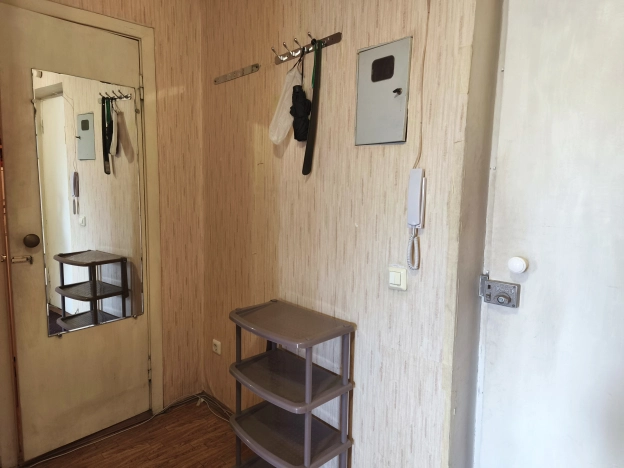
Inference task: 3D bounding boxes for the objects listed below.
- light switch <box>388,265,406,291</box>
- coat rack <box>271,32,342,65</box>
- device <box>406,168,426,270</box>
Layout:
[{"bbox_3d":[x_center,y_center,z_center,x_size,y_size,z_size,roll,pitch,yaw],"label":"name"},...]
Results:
[{"bbox_3d":[0.301,0.160,1.464,0.019,0.074,0.073,-5,9,-44],"label":"light switch"},{"bbox_3d":[-0.043,-0.768,1.709,0.050,0.046,0.395,-5,7,-44],"label":"coat rack"},{"bbox_3d":[0.345,-0.046,1.381,0.042,0.332,0.047,-5,9,-44],"label":"device"}]

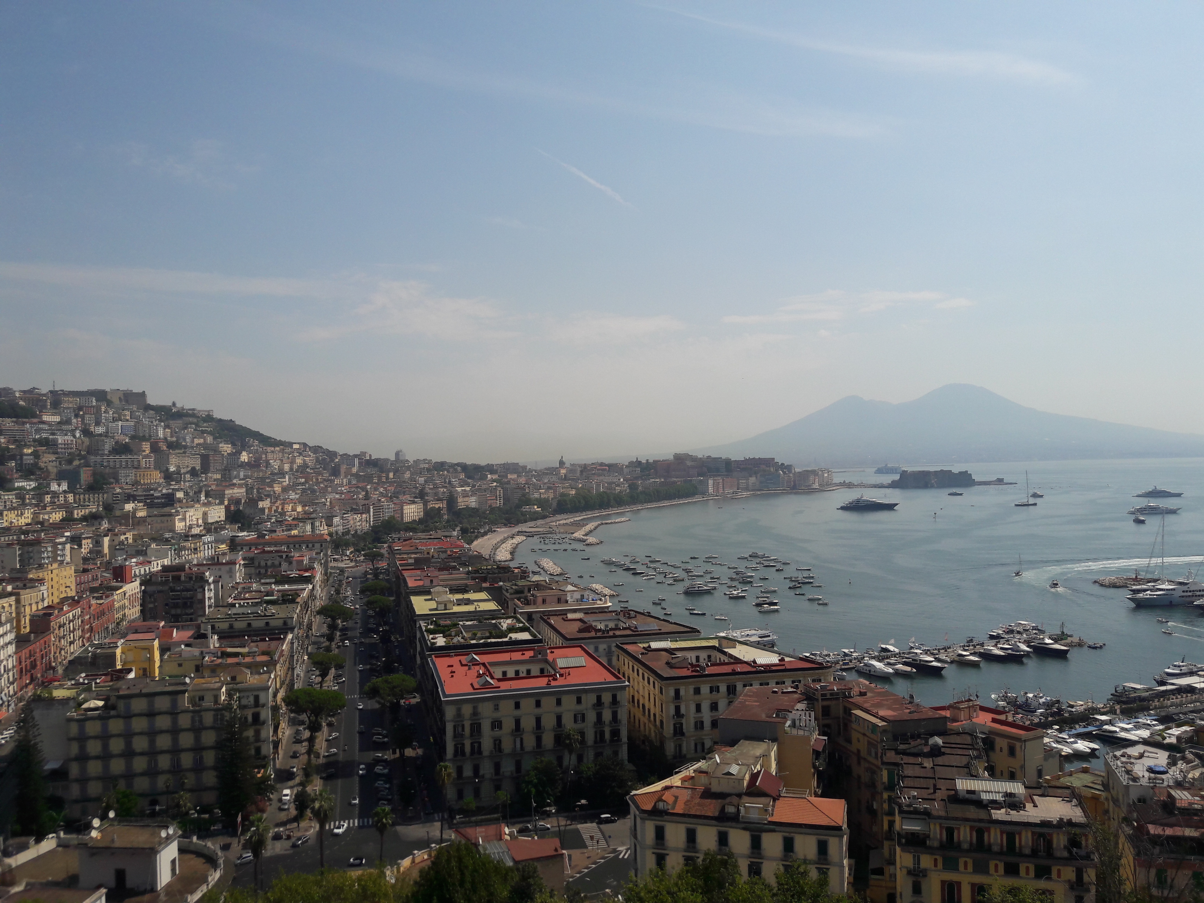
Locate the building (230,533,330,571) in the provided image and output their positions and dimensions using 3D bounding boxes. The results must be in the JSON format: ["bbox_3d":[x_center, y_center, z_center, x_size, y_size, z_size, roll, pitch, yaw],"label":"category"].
[{"bbox_3d":[-227.390,73.290,689.520,61.000,26.500,22.000,-1,0,-20],"label":"building"}]

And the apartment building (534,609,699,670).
[{"bbox_3d":[2.580,68.120,316.200,43.200,26.000,51.000,-1,0,-13],"label":"apartment building"}]

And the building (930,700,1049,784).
[{"bbox_3d":[78.390,66.140,199.820,18.570,26.500,24.650,0,0,-35],"label":"building"}]

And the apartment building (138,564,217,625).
[{"bbox_3d":[-183.410,67.190,425.700,27.500,34.000,21.000,-1,0,-12],"label":"apartment building"}]

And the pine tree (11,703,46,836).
[{"bbox_3d":[-121.960,67.740,206.850,6.600,28.400,6.600,0,0,-31],"label":"pine tree"}]

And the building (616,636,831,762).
[{"bbox_3d":[32.230,67.400,264.340,46.100,26.000,48.700,-1,0,-13],"label":"building"}]

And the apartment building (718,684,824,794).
[{"bbox_3d":[37.450,66.980,211.700,19.500,26.000,30.200,-1,0,15],"label":"apartment building"}]

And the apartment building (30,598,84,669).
[{"bbox_3d":[-213.040,72.240,377.570,10.000,24.000,36.000,-1,0,-11],"label":"apartment building"}]

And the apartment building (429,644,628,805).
[{"bbox_3d":[-20.400,68.070,250.510,43.800,25.800,47.300,-1,0,-14],"label":"apartment building"}]

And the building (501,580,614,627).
[{"bbox_3d":[-17.450,66.730,368.040,34.750,30.000,51.040,-1,0,-13],"label":"building"}]

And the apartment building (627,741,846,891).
[{"bbox_3d":[24.330,66.340,166.690,34.440,27.000,41.290,-1,0,14],"label":"apartment building"}]

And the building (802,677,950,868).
[{"bbox_3d":[55.850,65.450,204.890,15.400,28.500,33.800,-1,0,-15],"label":"building"}]

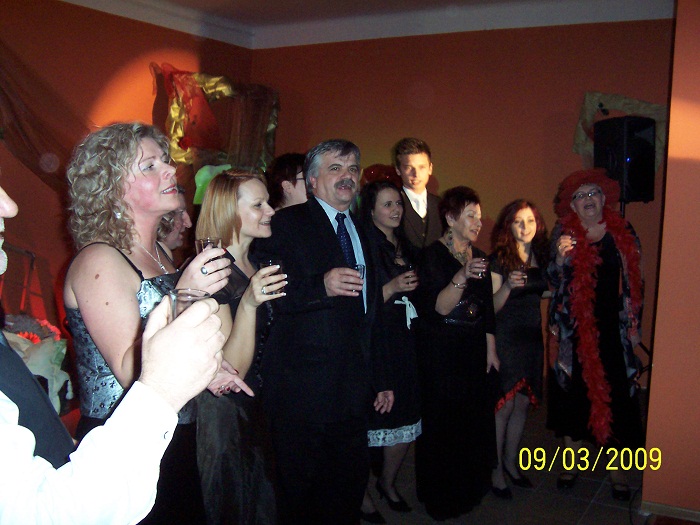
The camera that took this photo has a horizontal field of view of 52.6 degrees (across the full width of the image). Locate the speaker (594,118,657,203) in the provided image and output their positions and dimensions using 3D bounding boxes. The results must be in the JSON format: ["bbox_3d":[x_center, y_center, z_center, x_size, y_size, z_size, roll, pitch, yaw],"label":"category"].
[{"bbox_3d":[1.923,-0.706,4.950,0.340,0.590,0.320,-3,8,-30],"label":"speaker"}]

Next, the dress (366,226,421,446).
[{"bbox_3d":[0.178,0.370,3.450,0.410,1.070,0.310,-5,10,-43],"label":"dress"}]

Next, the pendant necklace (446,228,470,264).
[{"bbox_3d":[0.525,-0.077,3.400,0.140,0.165,0.120,-4,9,-39],"label":"pendant necklace"}]

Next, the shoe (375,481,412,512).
[{"bbox_3d":[0.230,1.190,3.600,0.225,0.115,0.085,7,9,38],"label":"shoe"}]

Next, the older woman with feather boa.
[{"bbox_3d":[1.280,0.380,3.740,0.510,1.710,0.390,3,7,14],"label":"older woman with feather boa"}]

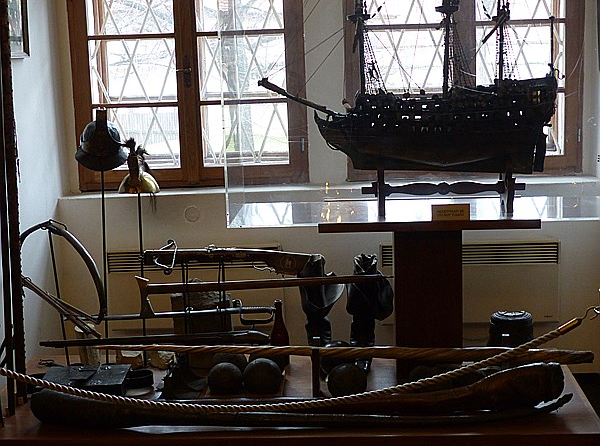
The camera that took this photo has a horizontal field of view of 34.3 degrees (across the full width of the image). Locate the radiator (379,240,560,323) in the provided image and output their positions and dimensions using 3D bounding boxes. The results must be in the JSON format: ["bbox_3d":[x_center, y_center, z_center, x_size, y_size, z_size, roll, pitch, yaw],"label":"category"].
[{"bbox_3d":[0.854,0.297,4.907,0.890,0.410,0.100,-1,8,3],"label":"radiator"}]

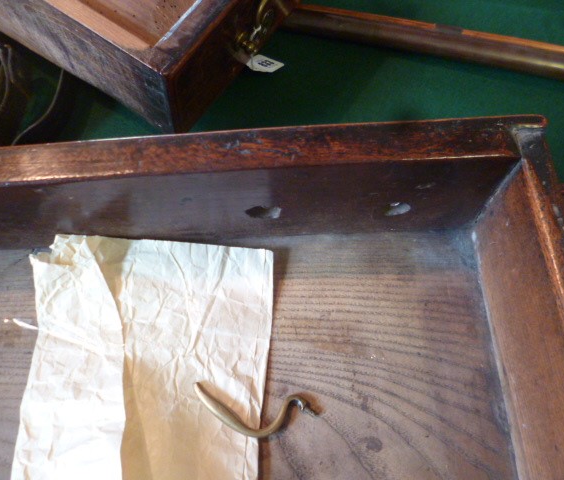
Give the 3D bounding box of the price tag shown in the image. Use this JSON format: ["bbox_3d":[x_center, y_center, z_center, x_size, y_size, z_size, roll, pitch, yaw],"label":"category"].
[{"bbox_3d":[-0.013,-0.140,0.353,0.026,0.002,0.016,21,62,12],"label":"price tag"}]

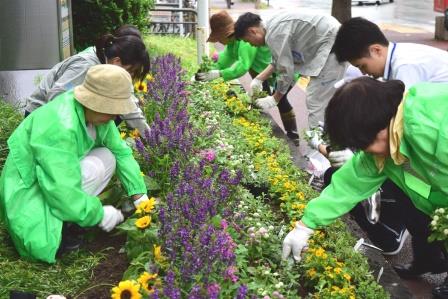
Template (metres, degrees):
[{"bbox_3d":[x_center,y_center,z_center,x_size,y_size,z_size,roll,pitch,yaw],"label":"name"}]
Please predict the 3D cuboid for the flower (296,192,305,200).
[{"bbox_3d":[0.354,0.218,4.150,0.037,0.032,0.035,0,12,0],"label":"flower"}]

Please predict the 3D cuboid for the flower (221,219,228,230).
[{"bbox_3d":[0.002,0.297,3.550,0.034,0.046,0.034,0,12,0],"label":"flower"}]

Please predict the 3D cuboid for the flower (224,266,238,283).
[{"bbox_3d":[0.026,0.432,3.100,0.048,0.052,0.048,0,12,0],"label":"flower"}]

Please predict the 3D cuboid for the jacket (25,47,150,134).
[{"bbox_3d":[-0.733,-0.308,4.850,0.620,0.480,0.480,3,12,14],"label":"jacket"}]

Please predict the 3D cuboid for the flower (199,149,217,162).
[{"bbox_3d":[-0.086,0.032,4.750,0.085,0.070,0.075,0,12,0],"label":"flower"}]

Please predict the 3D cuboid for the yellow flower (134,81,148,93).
[{"bbox_3d":[-0.465,-0.355,5.050,0.077,0.066,0.035,-1,12,-3],"label":"yellow flower"}]

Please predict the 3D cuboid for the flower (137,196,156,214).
[{"bbox_3d":[-0.342,0.247,3.950,0.088,0.075,0.060,1,12,6],"label":"flower"}]

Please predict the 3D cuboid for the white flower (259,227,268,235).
[{"bbox_3d":[0.161,0.330,3.650,0.037,0.032,0.036,0,12,0],"label":"white flower"}]

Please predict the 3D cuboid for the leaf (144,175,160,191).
[{"bbox_3d":[-0.340,0.155,4.200,0.085,0.060,0.080,-4,13,-17],"label":"leaf"}]

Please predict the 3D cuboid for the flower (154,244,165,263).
[{"bbox_3d":[-0.241,0.389,3.350,0.035,0.062,0.056,-7,14,-29],"label":"flower"}]

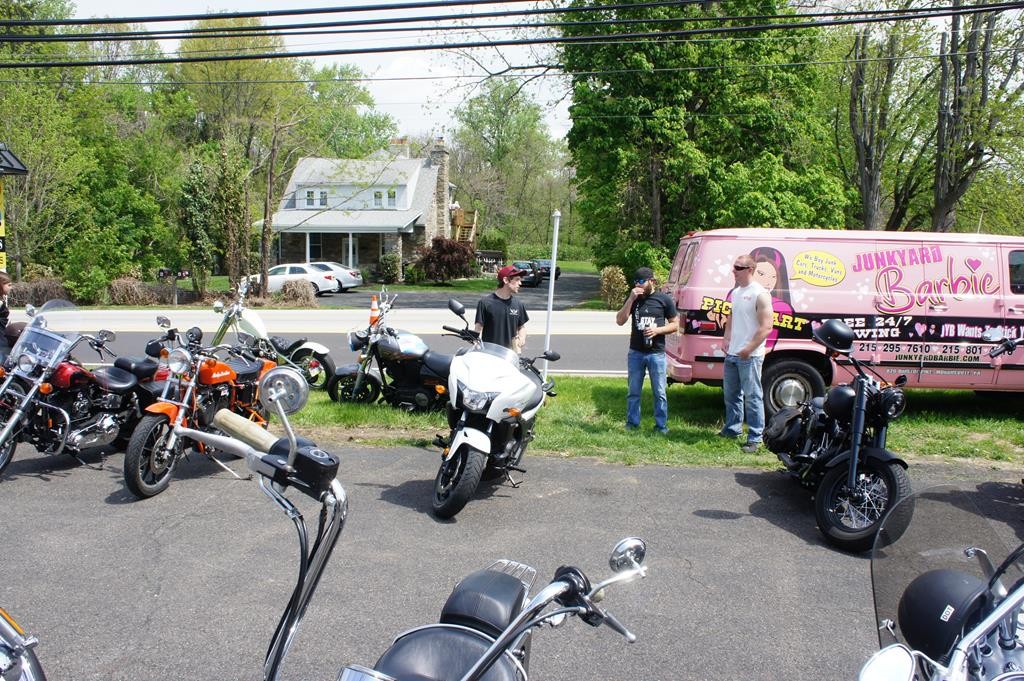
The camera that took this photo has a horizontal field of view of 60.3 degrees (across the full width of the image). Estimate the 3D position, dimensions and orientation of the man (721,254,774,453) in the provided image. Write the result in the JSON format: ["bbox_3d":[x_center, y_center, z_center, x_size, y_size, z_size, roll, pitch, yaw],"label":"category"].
[{"bbox_3d":[2.230,0.100,8.350,0.330,1.820,0.500,-3,6,-35],"label":"man"}]

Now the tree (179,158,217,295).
[{"bbox_3d":[-11.750,-4.200,33.000,1.450,5.100,1.400,0,5,0],"label":"tree"}]

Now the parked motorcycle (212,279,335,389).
[{"bbox_3d":[-3.590,-0.111,12.235,2.320,1.400,0.770,3,6,20],"label":"parked motorcycle"}]

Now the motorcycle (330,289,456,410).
[{"bbox_3d":[-0.950,0.170,9.750,2.150,1.380,0.820,0,5,-5],"label":"motorcycle"}]

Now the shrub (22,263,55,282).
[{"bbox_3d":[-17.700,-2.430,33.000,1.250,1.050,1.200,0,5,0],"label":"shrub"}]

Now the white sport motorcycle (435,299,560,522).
[{"bbox_3d":[-0.101,0.488,7.107,0.900,1.360,2.200,2,6,16],"label":"white sport motorcycle"}]

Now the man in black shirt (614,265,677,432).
[{"bbox_3d":[1.435,0.095,9.169,0.660,1.740,0.450,2,5,11],"label":"man in black shirt"}]

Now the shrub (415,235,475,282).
[{"bbox_3d":[-3.773,-4.648,50.877,3.400,2.650,3.000,1,5,0],"label":"shrub"}]

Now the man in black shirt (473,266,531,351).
[{"bbox_3d":[-0.083,0.116,8.719,0.580,1.740,0.380,0,5,-12],"label":"man in black shirt"}]

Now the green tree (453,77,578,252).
[{"bbox_3d":[0.278,-17.030,89.161,12.500,18.000,12.000,1,5,0],"label":"green tree"}]

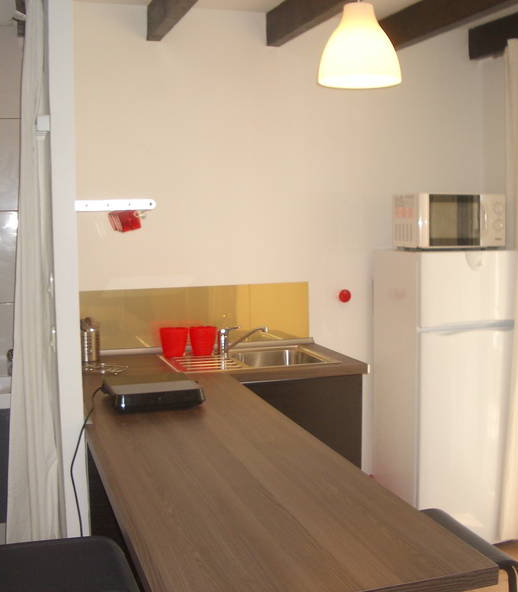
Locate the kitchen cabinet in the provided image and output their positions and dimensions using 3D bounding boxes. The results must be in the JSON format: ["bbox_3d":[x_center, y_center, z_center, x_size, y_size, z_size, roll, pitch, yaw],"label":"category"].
[{"bbox_3d":[0.061,0.747,3.557,0.600,0.884,0.580,-2,6,-17],"label":"kitchen cabinet"}]

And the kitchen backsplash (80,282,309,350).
[{"bbox_3d":[-0.312,0.098,3.733,1.172,0.282,0.015,-2,6,-17],"label":"kitchen backsplash"}]

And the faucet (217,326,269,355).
[{"bbox_3d":[-0.064,0.200,3.615,0.234,0.122,0.055,1,6,11],"label":"faucet"}]

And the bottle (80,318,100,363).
[{"bbox_3d":[-0.732,0.188,3.443,0.090,0.188,0.090,-2,6,-17],"label":"bottle"}]

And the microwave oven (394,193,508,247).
[{"bbox_3d":[0.884,-0.348,3.735,0.430,0.250,0.310,-2,6,-12],"label":"microwave oven"}]

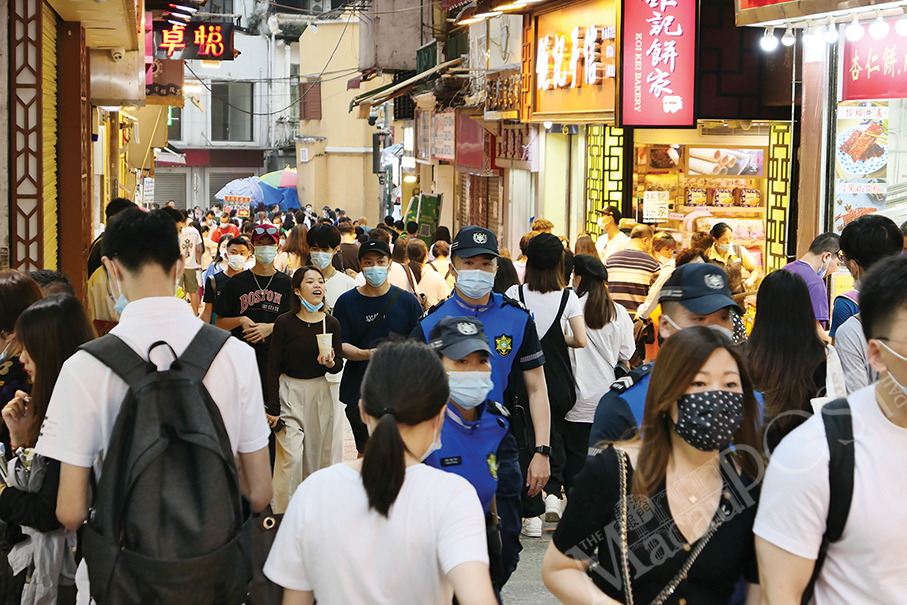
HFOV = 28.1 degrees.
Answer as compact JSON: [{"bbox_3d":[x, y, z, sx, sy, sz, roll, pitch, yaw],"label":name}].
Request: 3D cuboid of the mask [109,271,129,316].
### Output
[{"bbox_3d":[-0.722,0.000,4.120,0.140,0.110,0.085,-2,-6,-22],"label":"mask"}]

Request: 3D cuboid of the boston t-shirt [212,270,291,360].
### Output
[{"bbox_3d":[-1.172,0.132,10.900,0.530,0.630,0.300,1,4,3],"label":"boston t-shirt"}]

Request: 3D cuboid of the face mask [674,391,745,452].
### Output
[{"bbox_3d":[0.488,0.226,3.450,0.135,0.112,0.085,0,5,-7],"label":"face mask"}]

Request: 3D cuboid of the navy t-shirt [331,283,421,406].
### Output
[{"bbox_3d":[-0.408,0.236,9.750,0.500,0.650,0.280,1,5,-2],"label":"navy t-shirt"}]

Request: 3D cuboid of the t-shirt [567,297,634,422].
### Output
[{"bbox_3d":[0.832,0.321,10.200,0.430,0.700,0.290,0,5,-11],"label":"t-shirt"}]

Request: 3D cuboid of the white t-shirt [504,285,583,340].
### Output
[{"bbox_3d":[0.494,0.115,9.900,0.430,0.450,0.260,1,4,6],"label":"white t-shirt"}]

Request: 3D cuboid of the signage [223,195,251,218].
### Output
[{"bbox_3d":[-4.524,-2.000,38.000,0.560,0.450,0.040,0,5,-6],"label":"signage"}]

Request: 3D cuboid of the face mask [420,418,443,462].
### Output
[{"bbox_3d":[-0.068,0.266,3.600,0.140,0.110,0.085,2,6,19],"label":"face mask"}]

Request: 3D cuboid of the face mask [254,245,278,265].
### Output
[{"bbox_3d":[-1.113,-0.286,10.800,0.145,0.120,0.090,0,7,-5],"label":"face mask"}]

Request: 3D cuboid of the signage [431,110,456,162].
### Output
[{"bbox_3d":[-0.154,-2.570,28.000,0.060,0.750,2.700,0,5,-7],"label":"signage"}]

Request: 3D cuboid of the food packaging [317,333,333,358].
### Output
[{"bbox_3d":[-0.651,0.217,9.150,0.088,0.138,0.088,0,4,-6],"label":"food packaging"}]

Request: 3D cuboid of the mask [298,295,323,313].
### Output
[{"bbox_3d":[-0.720,0.005,9.200,0.130,0.085,0.085,-1,3,-17],"label":"mask"}]

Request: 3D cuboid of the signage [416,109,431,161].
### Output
[{"bbox_3d":[-0.513,-2.854,31.000,0.060,0.810,1.900,0,5,-7],"label":"signage"}]

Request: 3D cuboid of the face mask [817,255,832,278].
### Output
[{"bbox_3d":[2.106,-0.199,10.300,0.085,0.120,0.130,-1,5,-18],"label":"face mask"}]

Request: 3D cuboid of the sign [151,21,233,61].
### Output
[{"bbox_3d":[-3.583,-3.603,25.000,1.130,0.520,0.130,1,5,-3],"label":"sign"}]

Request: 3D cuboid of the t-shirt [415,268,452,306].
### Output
[{"bbox_3d":[-0.154,0.023,14.000,0.450,0.600,0.280,2,6,14],"label":"t-shirt"}]

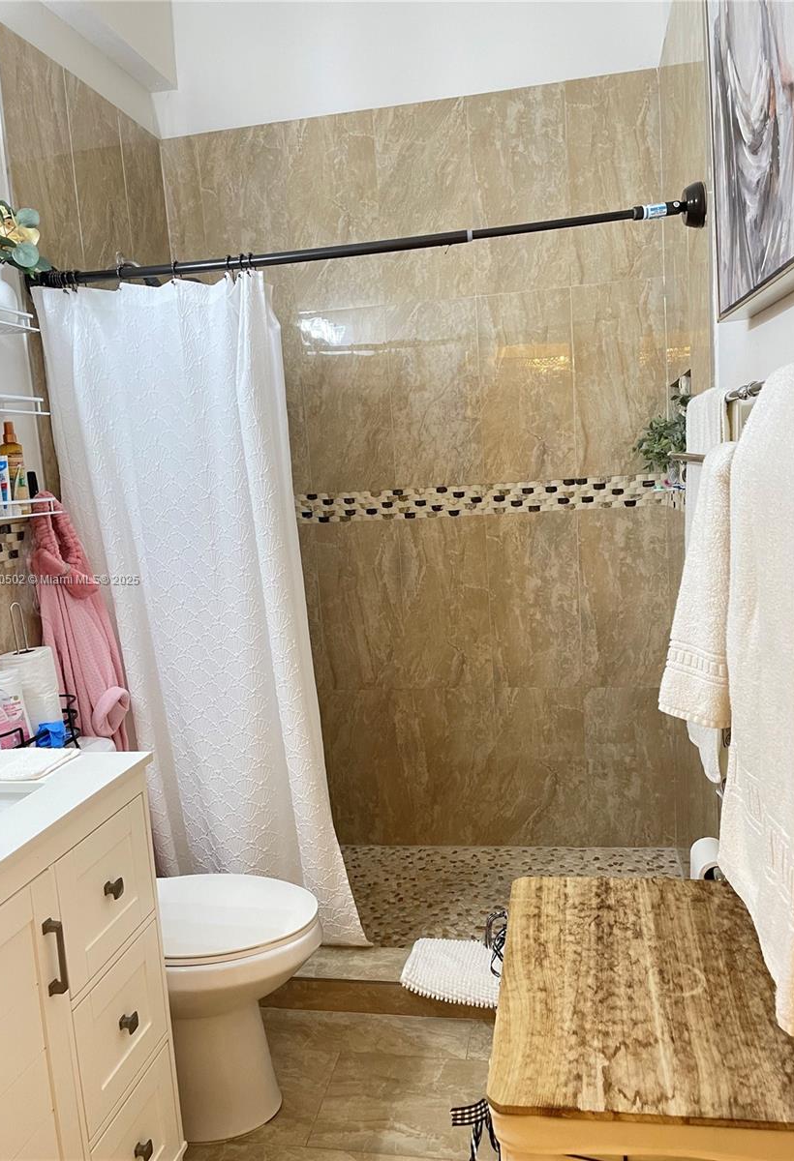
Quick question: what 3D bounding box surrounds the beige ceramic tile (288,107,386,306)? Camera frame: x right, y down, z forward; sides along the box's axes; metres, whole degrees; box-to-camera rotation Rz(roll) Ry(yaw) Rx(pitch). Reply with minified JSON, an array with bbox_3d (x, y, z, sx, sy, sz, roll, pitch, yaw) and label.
[{"bbox_3d":[-0.208,-1.221,2.903,0.303,0.612,0.010,-2,8,11],"label":"beige ceramic tile"}]

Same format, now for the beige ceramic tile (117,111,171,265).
[{"bbox_3d":[-0.819,-1.175,2.872,0.012,0.608,0.282,-2,8,12],"label":"beige ceramic tile"}]

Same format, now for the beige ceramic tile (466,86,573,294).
[{"bbox_3d":[0.391,-1.243,2.790,0.303,0.612,0.010,-2,8,11],"label":"beige ceramic tile"}]

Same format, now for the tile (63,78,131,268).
[{"bbox_3d":[-0.876,-1.131,2.588,0.012,0.608,0.300,-2,8,12],"label":"tile"}]

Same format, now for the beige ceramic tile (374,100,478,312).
[{"bbox_3d":[0.091,-1.224,2.834,0.303,0.610,0.012,-2,8,12],"label":"beige ceramic tile"}]

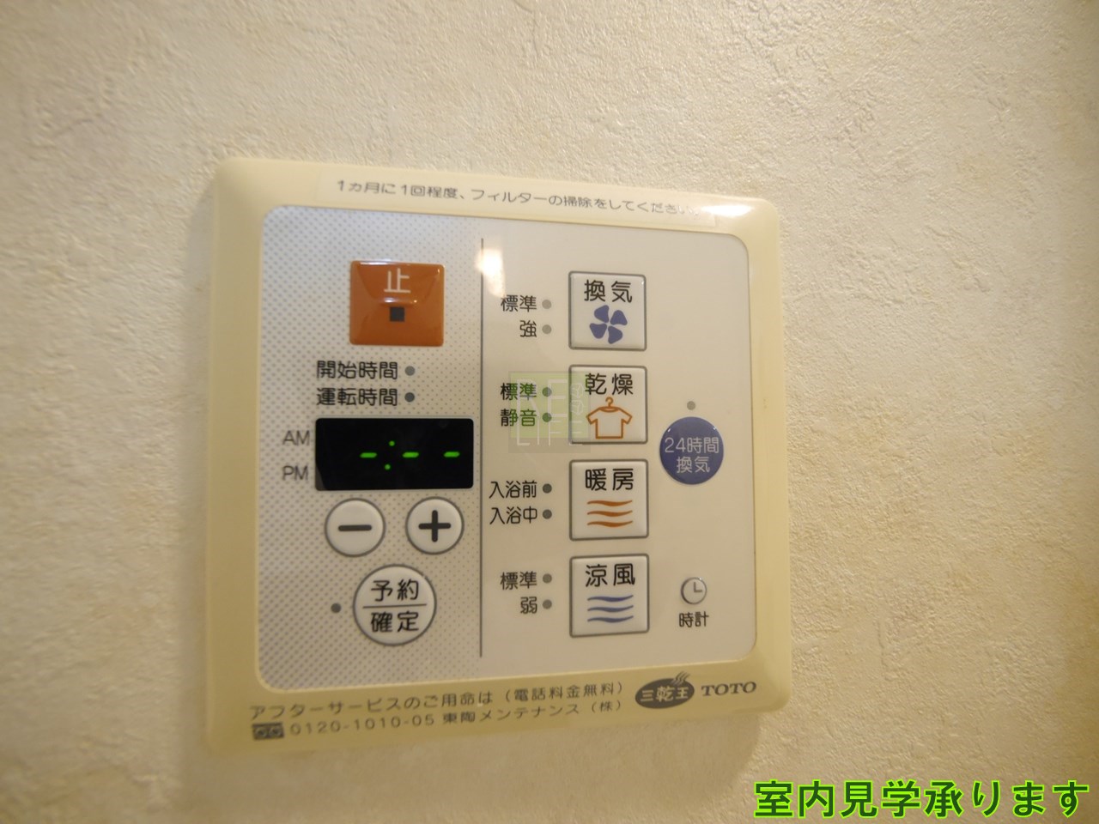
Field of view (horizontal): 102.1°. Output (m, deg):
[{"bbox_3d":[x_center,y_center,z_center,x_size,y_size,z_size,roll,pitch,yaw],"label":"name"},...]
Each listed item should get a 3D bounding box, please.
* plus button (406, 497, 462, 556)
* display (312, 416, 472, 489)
[{"bbox_3d":[-0.023,0.023,0.089,0.011,0.011,0.003,0,-2,-7],"label":"plus button"},{"bbox_3d":[-0.031,0.009,0.090,0.031,0.014,0.003,0,-2,-7],"label":"display"}]

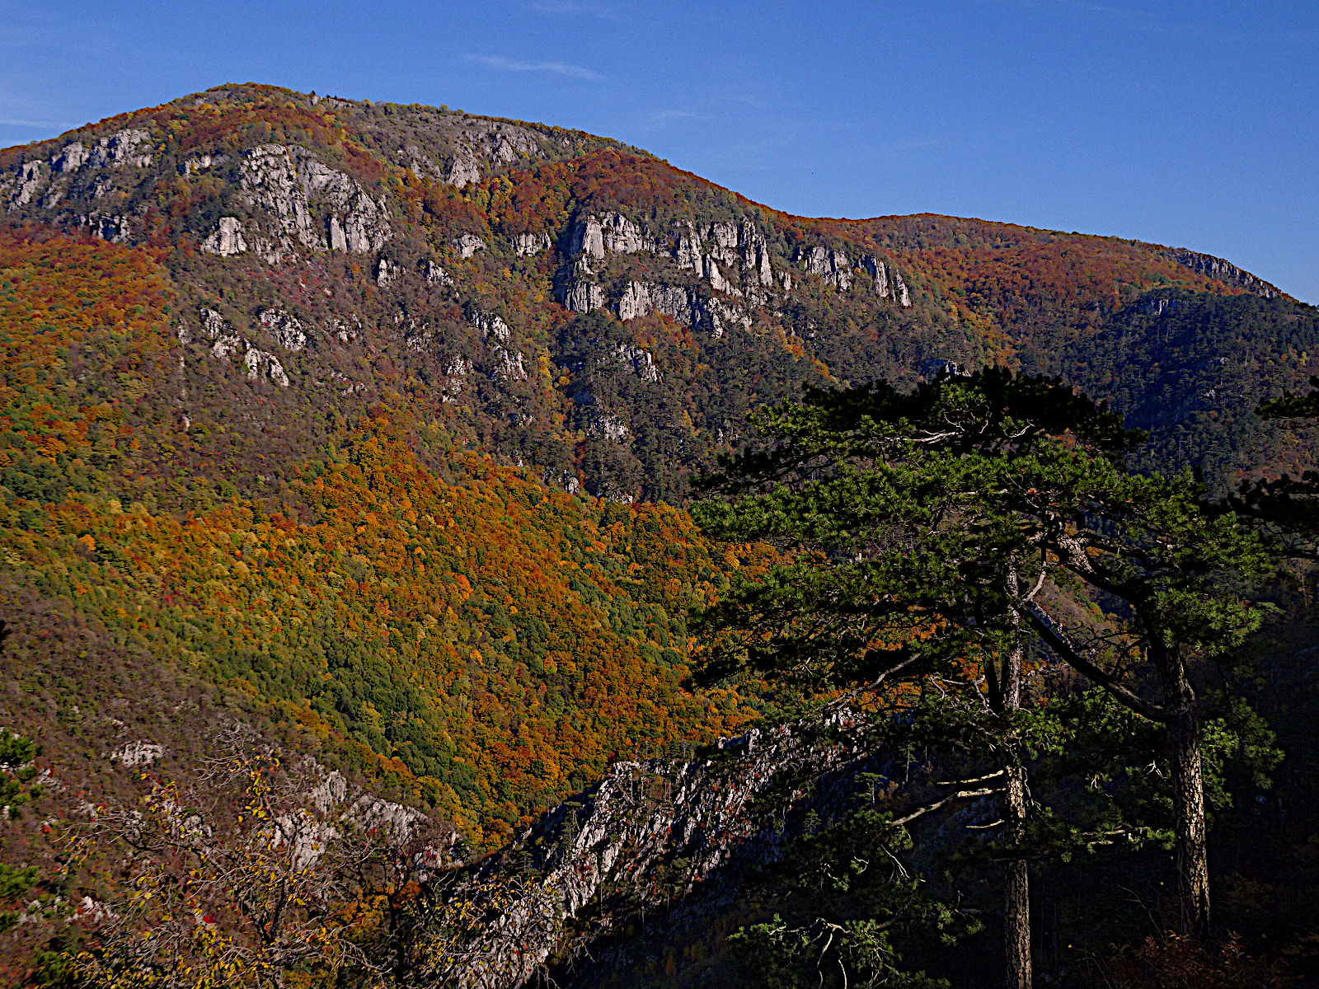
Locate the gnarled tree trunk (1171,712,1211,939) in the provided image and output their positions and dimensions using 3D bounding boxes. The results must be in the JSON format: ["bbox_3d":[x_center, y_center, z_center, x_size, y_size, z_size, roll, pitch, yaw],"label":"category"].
[{"bbox_3d":[6.385,3.981,16.000,0.360,2.750,0.360,-3,0,0],"label":"gnarled tree trunk"}]

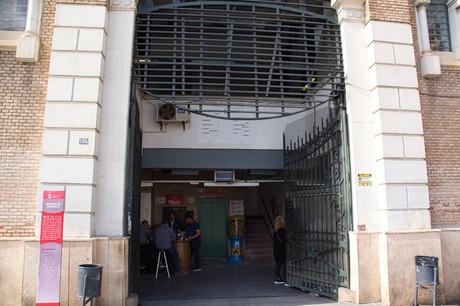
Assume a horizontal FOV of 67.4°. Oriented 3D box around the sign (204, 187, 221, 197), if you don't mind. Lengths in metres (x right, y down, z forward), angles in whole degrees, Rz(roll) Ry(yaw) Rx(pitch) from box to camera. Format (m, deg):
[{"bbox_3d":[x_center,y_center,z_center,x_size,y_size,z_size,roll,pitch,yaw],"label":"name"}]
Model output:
[{"bbox_3d":[-0.618,1.393,12.310,0.591,0.328,0.051,1,-8,-6],"label":"sign"}]

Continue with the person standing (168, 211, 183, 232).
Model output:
[{"bbox_3d":[-1.749,2.708,10.916,0.505,1.687,0.354,2,-8,-12],"label":"person standing"}]

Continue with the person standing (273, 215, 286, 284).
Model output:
[{"bbox_3d":[1.238,2.377,8.452,0.424,1.647,0.455,2,-8,-12],"label":"person standing"}]

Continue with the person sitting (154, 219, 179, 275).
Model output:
[{"bbox_3d":[-1.763,2.593,9.494,0.525,1.515,0.727,-2,-8,14],"label":"person sitting"}]

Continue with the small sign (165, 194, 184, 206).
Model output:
[{"bbox_3d":[-1.931,1.662,12.122,0.657,0.404,0.051,1,-8,-6],"label":"small sign"}]

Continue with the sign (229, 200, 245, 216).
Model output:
[{"bbox_3d":[0.248,1.961,12.225,0.505,0.515,0.040,1,-8,-6],"label":"sign"}]

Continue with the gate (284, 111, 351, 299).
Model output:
[{"bbox_3d":[1.851,1.113,7.696,0.101,3.818,1.884,5,-10,-32],"label":"gate"}]

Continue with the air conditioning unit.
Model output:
[{"bbox_3d":[-1.607,-1.079,9.729,0.849,0.515,0.303,1,-8,-6],"label":"air conditioning unit"}]

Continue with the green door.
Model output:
[{"bbox_3d":[-0.623,2.688,12.278,1.101,2.121,0.101,1,-8,-6],"label":"green door"}]

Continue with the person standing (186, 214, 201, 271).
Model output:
[{"bbox_3d":[-1.070,2.650,10.159,0.505,1.616,0.505,4,-9,-27],"label":"person standing"}]

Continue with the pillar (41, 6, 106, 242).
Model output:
[{"bbox_3d":[-2.913,-0.665,6.432,0.919,4.344,0.343,1,-8,-6],"label":"pillar"}]

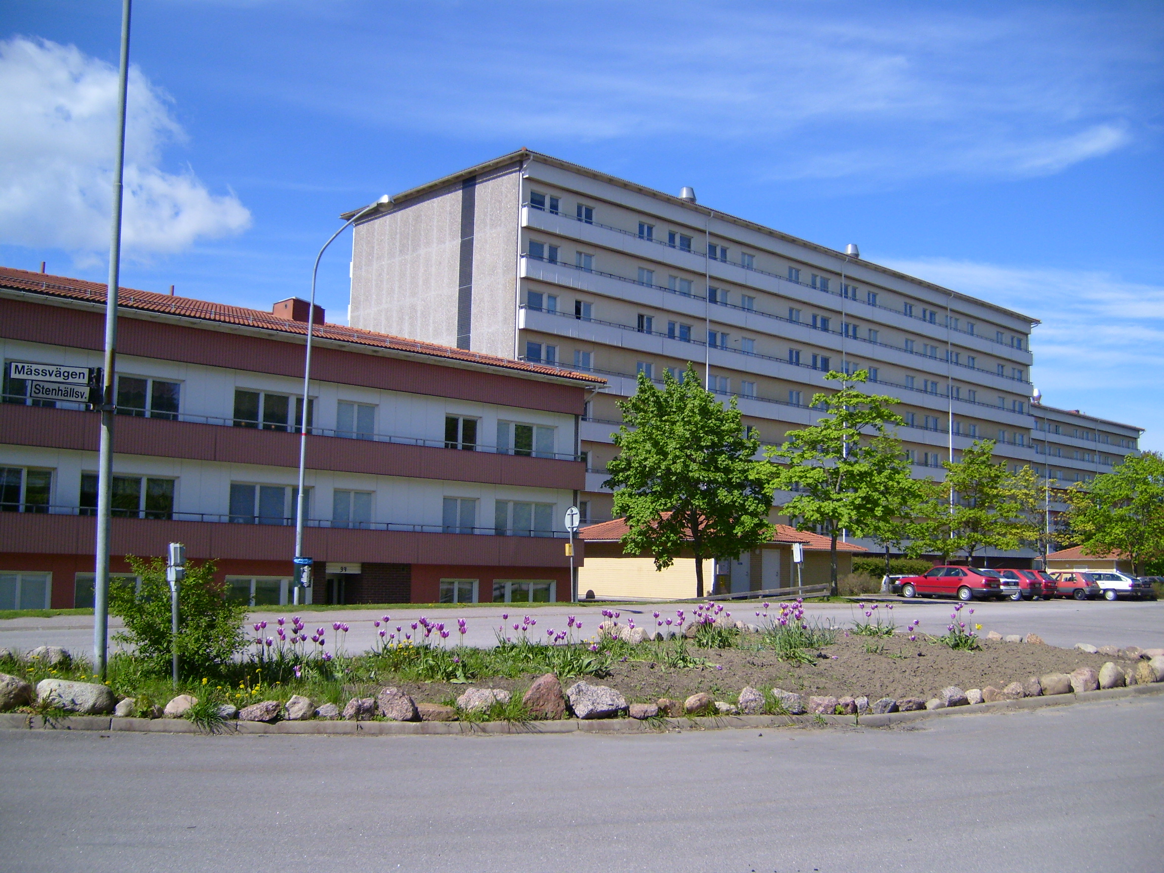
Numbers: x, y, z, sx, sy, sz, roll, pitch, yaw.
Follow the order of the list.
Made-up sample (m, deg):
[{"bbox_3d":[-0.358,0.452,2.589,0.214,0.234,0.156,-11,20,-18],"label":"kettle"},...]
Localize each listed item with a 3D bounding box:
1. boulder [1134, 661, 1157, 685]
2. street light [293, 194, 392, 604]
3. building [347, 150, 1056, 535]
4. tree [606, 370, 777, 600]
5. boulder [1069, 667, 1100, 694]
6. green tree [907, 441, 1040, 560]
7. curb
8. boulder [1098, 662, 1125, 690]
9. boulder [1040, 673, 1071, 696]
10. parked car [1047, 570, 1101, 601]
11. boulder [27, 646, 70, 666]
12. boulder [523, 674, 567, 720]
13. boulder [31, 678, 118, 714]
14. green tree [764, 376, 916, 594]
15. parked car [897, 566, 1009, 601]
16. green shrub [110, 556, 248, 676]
[{"bbox_3d":[7.236,3.035,15.080,0.310,0.310,0.300,-2,-7,25],"label":"boulder"},{"bbox_3d":[-4.742,-0.652,23.202,0.300,7.950,2.800,7,-8,-43],"label":"street light"},{"bbox_3d":[11.860,-0.890,87.687,57.400,23.500,18.300,7,-8,-42],"label":"building"},{"bbox_3d":[4.360,1.742,48.012,6.946,9.573,6.598,1,-6,6],"label":"tree"},{"bbox_3d":[5.944,2.891,13.936,0.360,0.320,0.340,-1,-7,23],"label":"boulder"},{"bbox_3d":[20.701,4.267,61.949,6.600,8.151,6.500,-1,-6,18],"label":"green tree"},{"bbox_3d":[1.730,2.771,11.920,13.800,0.140,2.000,4,-7,-24],"label":"curb"},{"bbox_3d":[6.563,2.954,14.590,0.340,0.350,0.320,7,-8,-41],"label":"boulder"},{"bbox_3d":[5.529,2.877,13.727,0.390,0.270,0.320,7,-8,-41],"label":"boulder"},{"bbox_3d":[24.134,7.482,59.199,3.600,1.390,1.600,-4,-8,42],"label":"parked car"},{"bbox_3d":[-6.214,2.561,13.724,0.500,0.280,0.380,3,-6,-11],"label":"boulder"},{"bbox_3d":[-0.332,2.313,10.554,0.390,0.430,0.300,3,-6,-14],"label":"boulder"},{"bbox_3d":[-4.382,2.239,10.208,0.670,0.300,0.420,2,-6,-2],"label":"boulder"},{"bbox_3d":[11.443,2.033,52.610,6.500,10.081,6.400,0,-6,12],"label":"green tree"},{"bbox_3d":[15.957,6.425,51.548,4.640,1.430,1.720,-4,-8,40],"label":"parked car"},{"bbox_3d":[-4.124,1.850,12.062,1.420,1.270,1.350,3,-6,-18],"label":"green shrub"}]

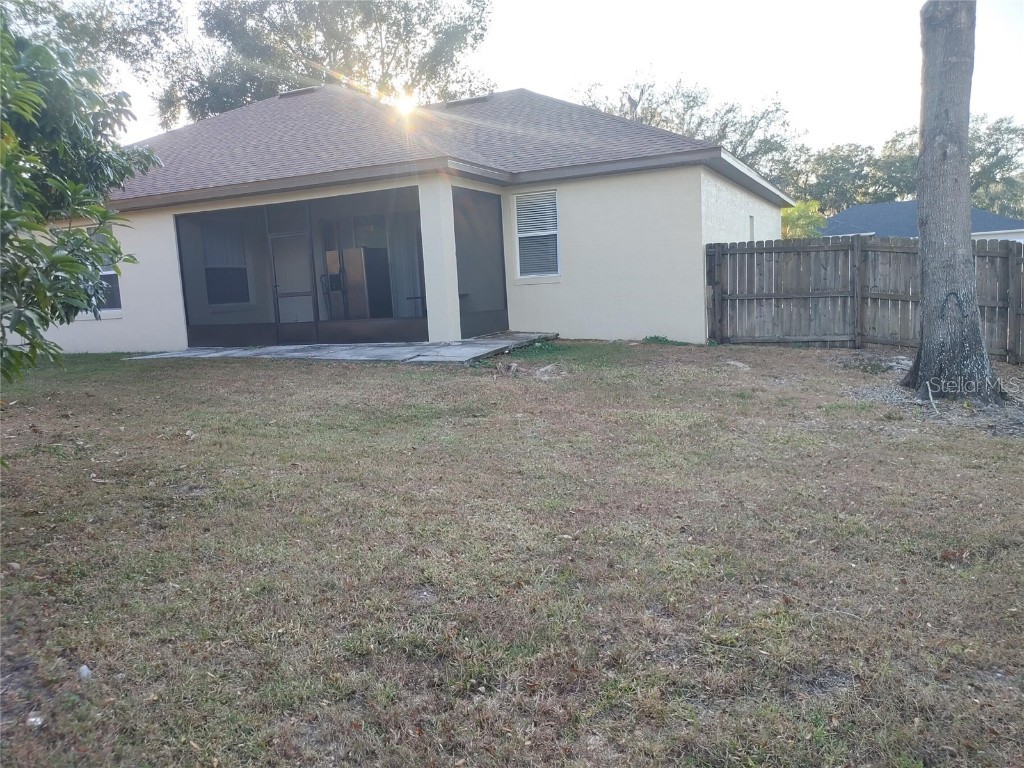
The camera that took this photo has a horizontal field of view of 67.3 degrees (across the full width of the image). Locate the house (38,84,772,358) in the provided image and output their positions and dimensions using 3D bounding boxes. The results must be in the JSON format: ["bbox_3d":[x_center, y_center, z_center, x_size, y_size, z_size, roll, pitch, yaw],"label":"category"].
[{"bbox_3d":[-3.872,-5.089,21.933,20.970,7.080,15.230,0,9,25],"label":"house"}]

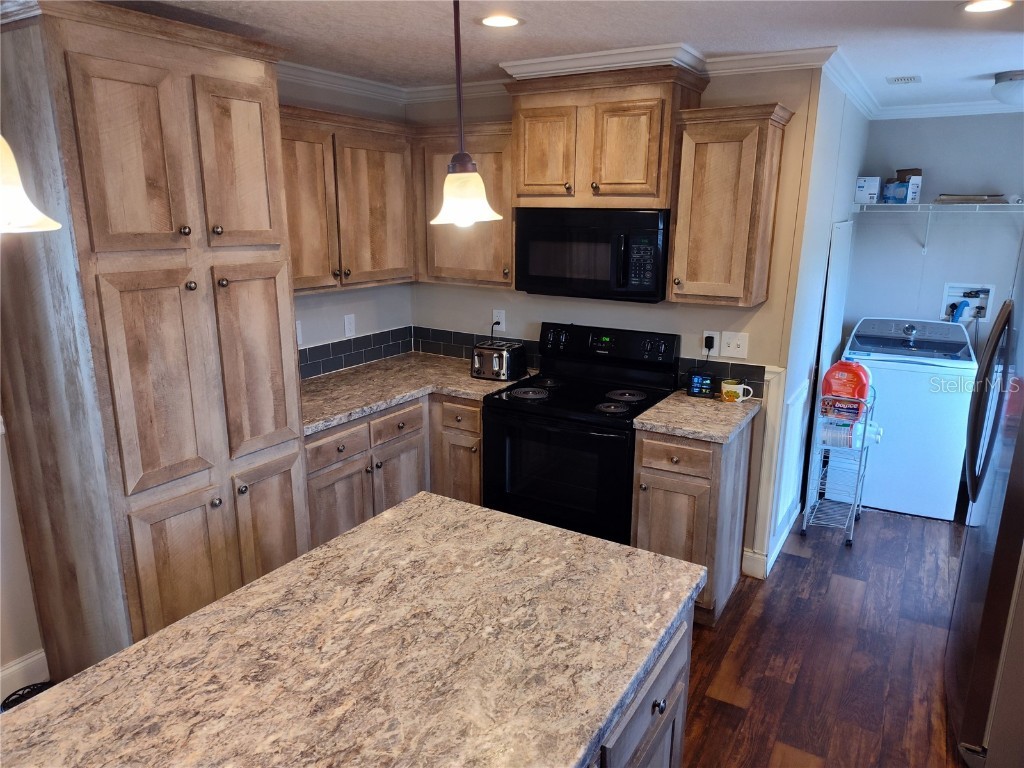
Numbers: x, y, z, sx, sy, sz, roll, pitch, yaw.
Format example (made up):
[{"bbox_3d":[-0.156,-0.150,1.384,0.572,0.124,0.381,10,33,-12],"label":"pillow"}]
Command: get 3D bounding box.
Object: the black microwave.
[{"bbox_3d":[0.425,-0.635,3.281,0.754,0.392,0.395,9,16,30],"label":"black microwave"}]

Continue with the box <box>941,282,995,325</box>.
[{"bbox_3d":[3.012,-0.543,4.503,0.275,0.235,0.083,9,17,30],"label":"box"}]

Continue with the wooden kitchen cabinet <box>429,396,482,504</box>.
[{"bbox_3d":[-0.112,0.426,3.704,0.333,0.882,0.612,9,17,30],"label":"wooden kitchen cabinet"}]

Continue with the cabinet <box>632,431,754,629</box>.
[{"bbox_3d":[0.838,0.577,3.142,0.364,0.882,0.612,9,17,30],"label":"cabinet"}]

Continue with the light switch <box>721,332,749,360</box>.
[{"bbox_3d":[1.055,-0.184,3.229,0.120,0.117,0.013,9,16,30],"label":"light switch"}]

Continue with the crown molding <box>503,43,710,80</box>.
[{"bbox_3d":[0.409,-1.382,3.008,0.826,0.063,0.418,9,17,30],"label":"crown molding"}]

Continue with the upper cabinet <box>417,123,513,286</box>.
[{"bbox_3d":[-0.168,-0.918,3.548,0.602,0.776,0.335,9,17,30],"label":"upper cabinet"}]

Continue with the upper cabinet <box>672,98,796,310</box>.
[{"bbox_3d":[0.942,-0.762,2.964,0.405,0.792,0.335,9,16,30],"label":"upper cabinet"}]

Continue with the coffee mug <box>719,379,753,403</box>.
[{"bbox_3d":[1.070,0.035,3.204,0.148,0.088,0.100,5,15,18],"label":"coffee mug"}]

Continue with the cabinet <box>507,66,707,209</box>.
[{"bbox_3d":[0.417,-1.108,3.177,0.860,0.562,0.385,9,16,30],"label":"cabinet"}]

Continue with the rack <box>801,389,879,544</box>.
[{"bbox_3d":[1.834,0.431,3.809,0.257,0.820,0.410,9,17,30],"label":"rack"}]

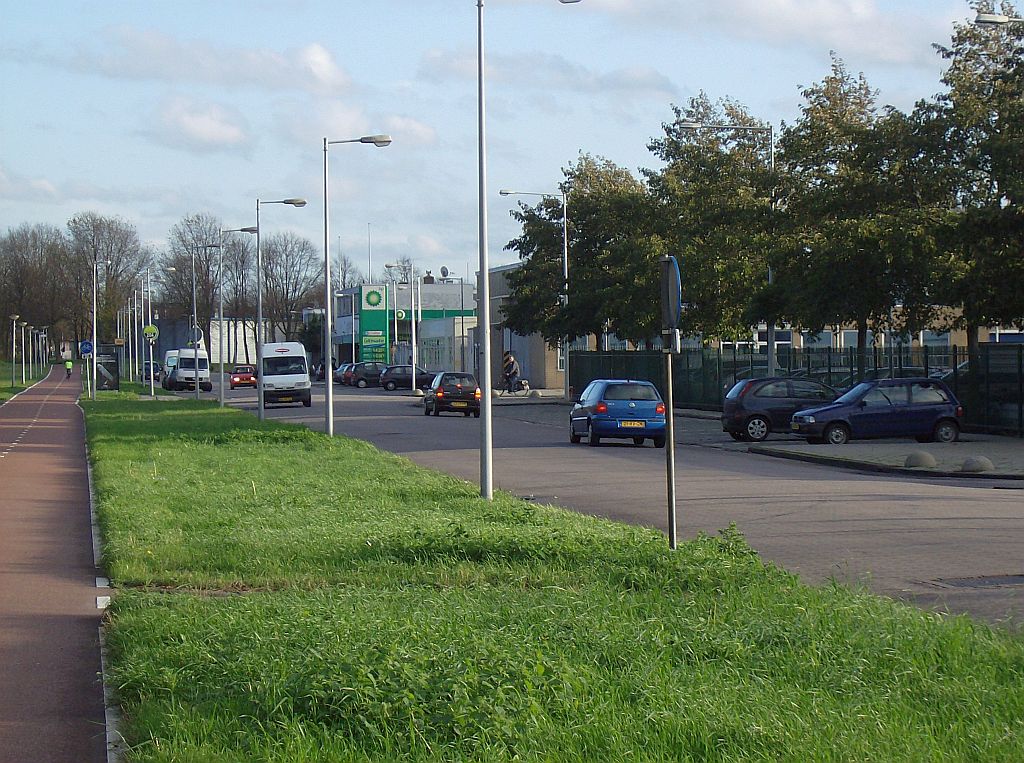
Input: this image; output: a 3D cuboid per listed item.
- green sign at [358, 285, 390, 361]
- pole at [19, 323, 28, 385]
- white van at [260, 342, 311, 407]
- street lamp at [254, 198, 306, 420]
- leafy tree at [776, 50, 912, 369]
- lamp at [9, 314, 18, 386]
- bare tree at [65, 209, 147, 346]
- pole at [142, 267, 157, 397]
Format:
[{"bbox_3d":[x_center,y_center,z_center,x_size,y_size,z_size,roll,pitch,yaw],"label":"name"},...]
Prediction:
[{"bbox_3d":[-8.769,-2.931,202.969,1.850,6.500,0.400,-1,1,-5],"label":"green sign"},{"bbox_3d":[-38.729,-2.237,252.977,0.600,4.950,0.600,-1,1,-7],"label":"pole"},{"bbox_3d":[-8.995,-0.259,125.527,2.030,2.500,5.100,-1,1,-5],"label":"white van"},{"bbox_3d":[-7.432,-2.314,102.966,1.600,7.150,0.350,-1,1,-7],"label":"street lamp"},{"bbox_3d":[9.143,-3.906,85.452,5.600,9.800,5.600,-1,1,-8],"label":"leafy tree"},{"bbox_3d":[-31.932,-1.972,203.977,0.620,4.650,0.620,-1,1,-8],"label":"lamp"},{"bbox_3d":[-47.071,-10.563,370.000,9.500,18.000,9.500,-1,0,0],"label":"bare tree"},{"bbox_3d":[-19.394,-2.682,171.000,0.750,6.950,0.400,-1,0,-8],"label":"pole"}]

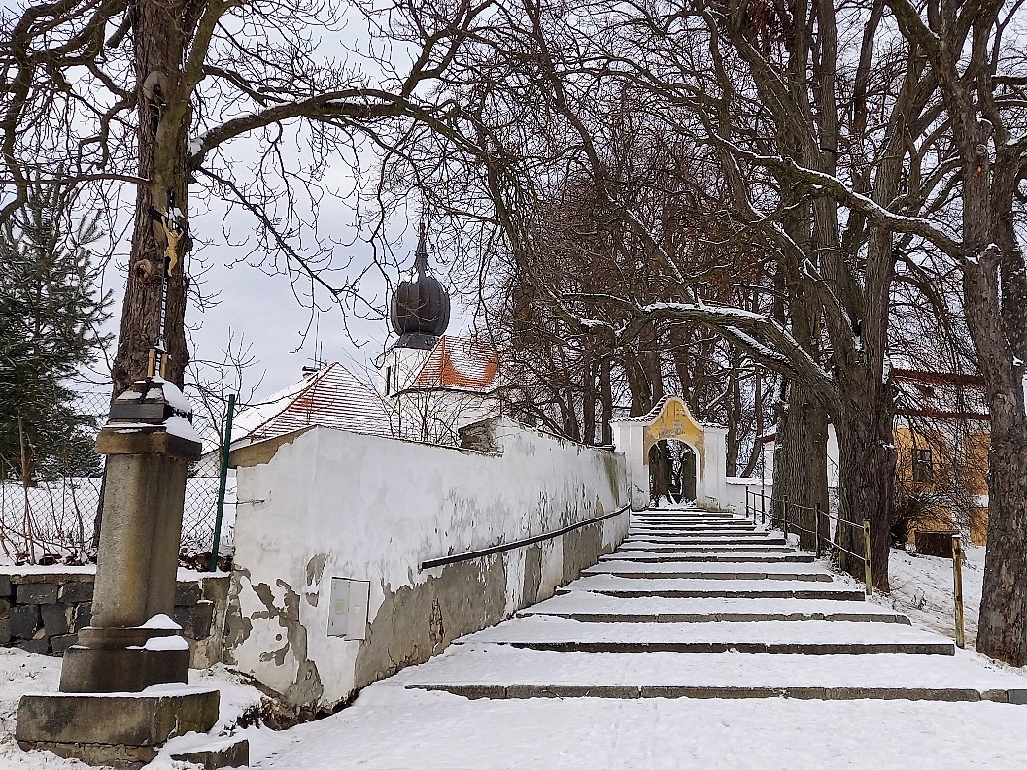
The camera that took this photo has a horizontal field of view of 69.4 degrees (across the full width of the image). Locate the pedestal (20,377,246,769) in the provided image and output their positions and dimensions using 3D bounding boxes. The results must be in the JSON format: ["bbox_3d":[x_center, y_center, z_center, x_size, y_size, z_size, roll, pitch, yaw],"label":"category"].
[{"bbox_3d":[-2.358,1.097,4.732,0.840,2.180,0.840,0,-9,6],"label":"pedestal"}]

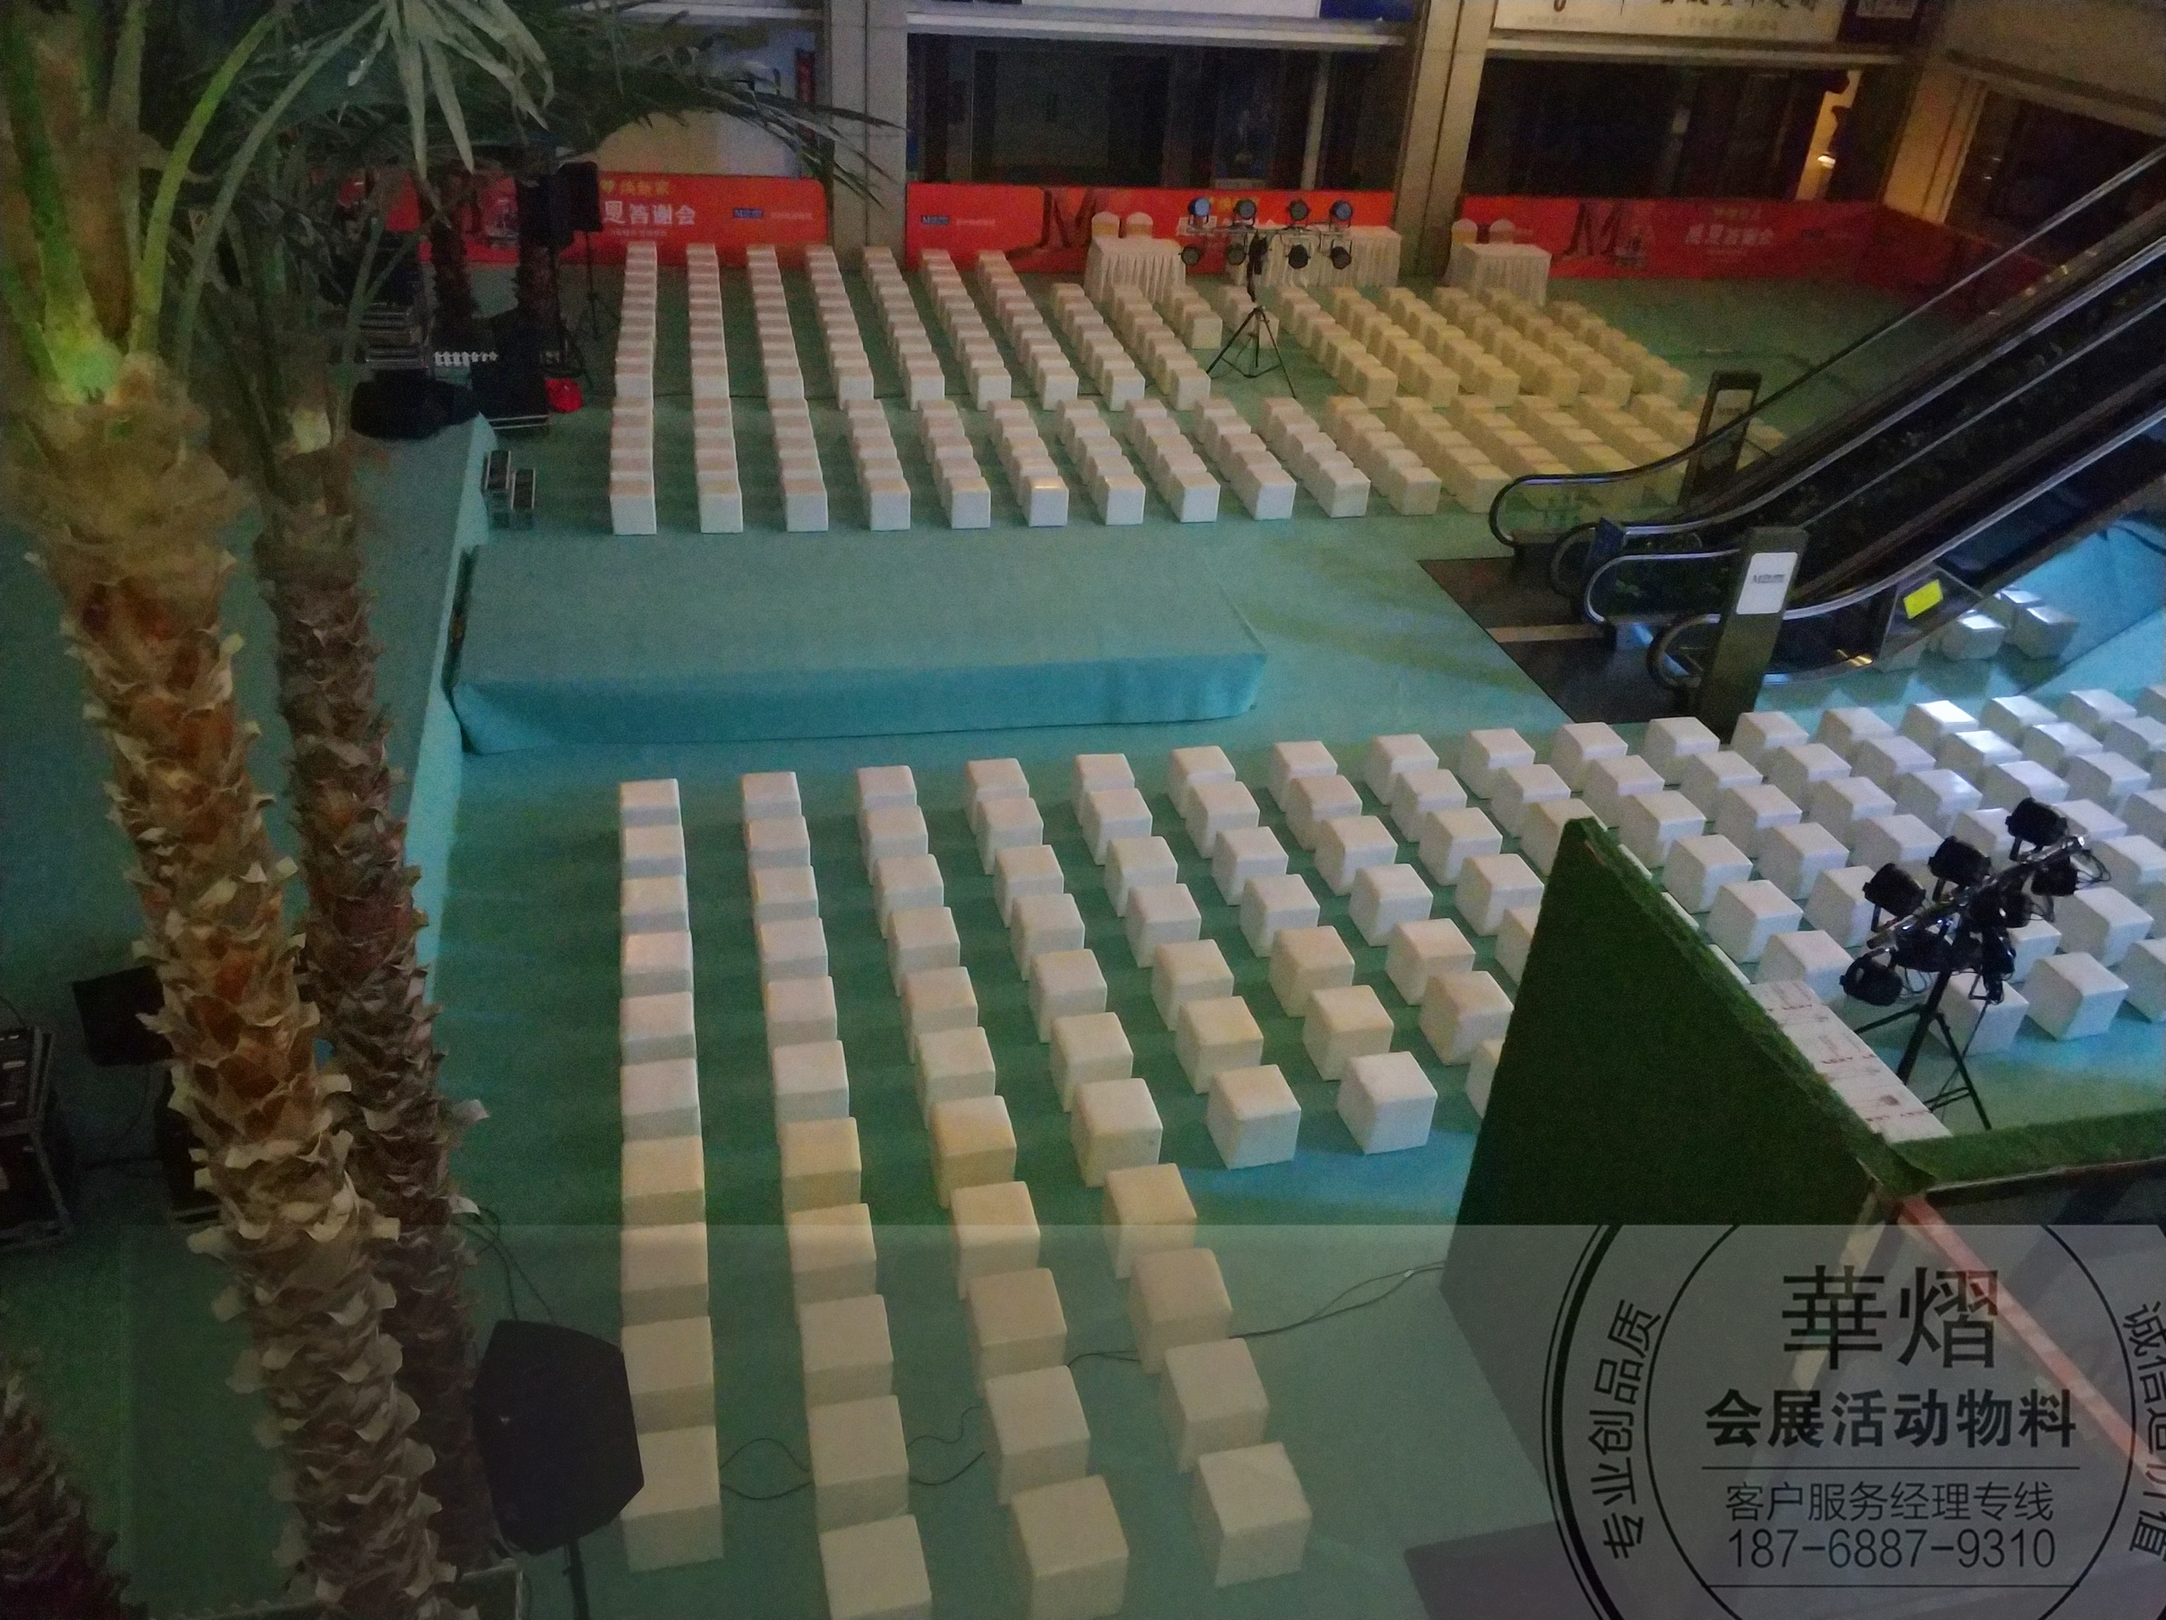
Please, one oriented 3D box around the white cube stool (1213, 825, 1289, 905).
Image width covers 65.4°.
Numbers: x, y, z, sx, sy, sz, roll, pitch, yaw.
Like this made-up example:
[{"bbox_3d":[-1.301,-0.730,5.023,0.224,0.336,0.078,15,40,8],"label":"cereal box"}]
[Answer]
[{"bbox_3d":[1.215,0.408,12.258,0.400,0.395,0.402,-4,34,-14],"label":"white cube stool"}]

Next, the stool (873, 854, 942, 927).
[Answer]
[{"bbox_3d":[-1.175,0.593,11.468,0.400,0.390,0.395,-5,33,-14],"label":"stool"}]

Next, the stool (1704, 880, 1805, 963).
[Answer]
[{"bbox_3d":[4.751,0.789,11.925,0.400,0.390,0.395,-6,34,-16],"label":"stool"}]

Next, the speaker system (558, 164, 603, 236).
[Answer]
[{"bbox_3d":[-6.125,-7.485,20.663,0.390,0.720,0.410,8,33,4],"label":"speaker system"}]

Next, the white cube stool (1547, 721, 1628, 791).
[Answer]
[{"bbox_3d":[4.204,-0.442,14.004,0.400,0.400,0.400,-3,33,-13],"label":"white cube stool"}]

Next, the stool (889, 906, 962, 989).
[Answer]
[{"bbox_3d":[-1.024,0.924,10.962,0.400,0.390,0.395,-4,33,-14],"label":"stool"}]

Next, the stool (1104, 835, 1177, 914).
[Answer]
[{"bbox_3d":[0.421,0.473,12.050,0.400,0.395,0.400,-4,33,-13],"label":"stool"}]

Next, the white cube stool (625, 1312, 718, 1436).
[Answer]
[{"bbox_3d":[-1.934,2.689,7.909,0.400,0.385,0.400,-4,33,-13],"label":"white cube stool"}]

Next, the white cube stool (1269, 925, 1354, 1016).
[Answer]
[{"bbox_3d":[1.526,1.073,11.251,0.400,0.395,0.400,-5,33,-15],"label":"white cube stool"}]

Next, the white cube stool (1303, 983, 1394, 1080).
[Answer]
[{"bbox_3d":[1.683,1.415,10.708,0.400,0.400,0.400,-4,33,-14],"label":"white cube stool"}]

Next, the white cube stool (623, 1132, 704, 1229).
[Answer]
[{"bbox_3d":[-2.209,2.030,8.941,0.400,0.385,0.400,-3,32,-13],"label":"white cube stool"}]

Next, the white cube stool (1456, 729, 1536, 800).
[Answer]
[{"bbox_3d":[3.393,-0.381,13.792,0.400,0.400,0.400,-4,33,-13],"label":"white cube stool"}]

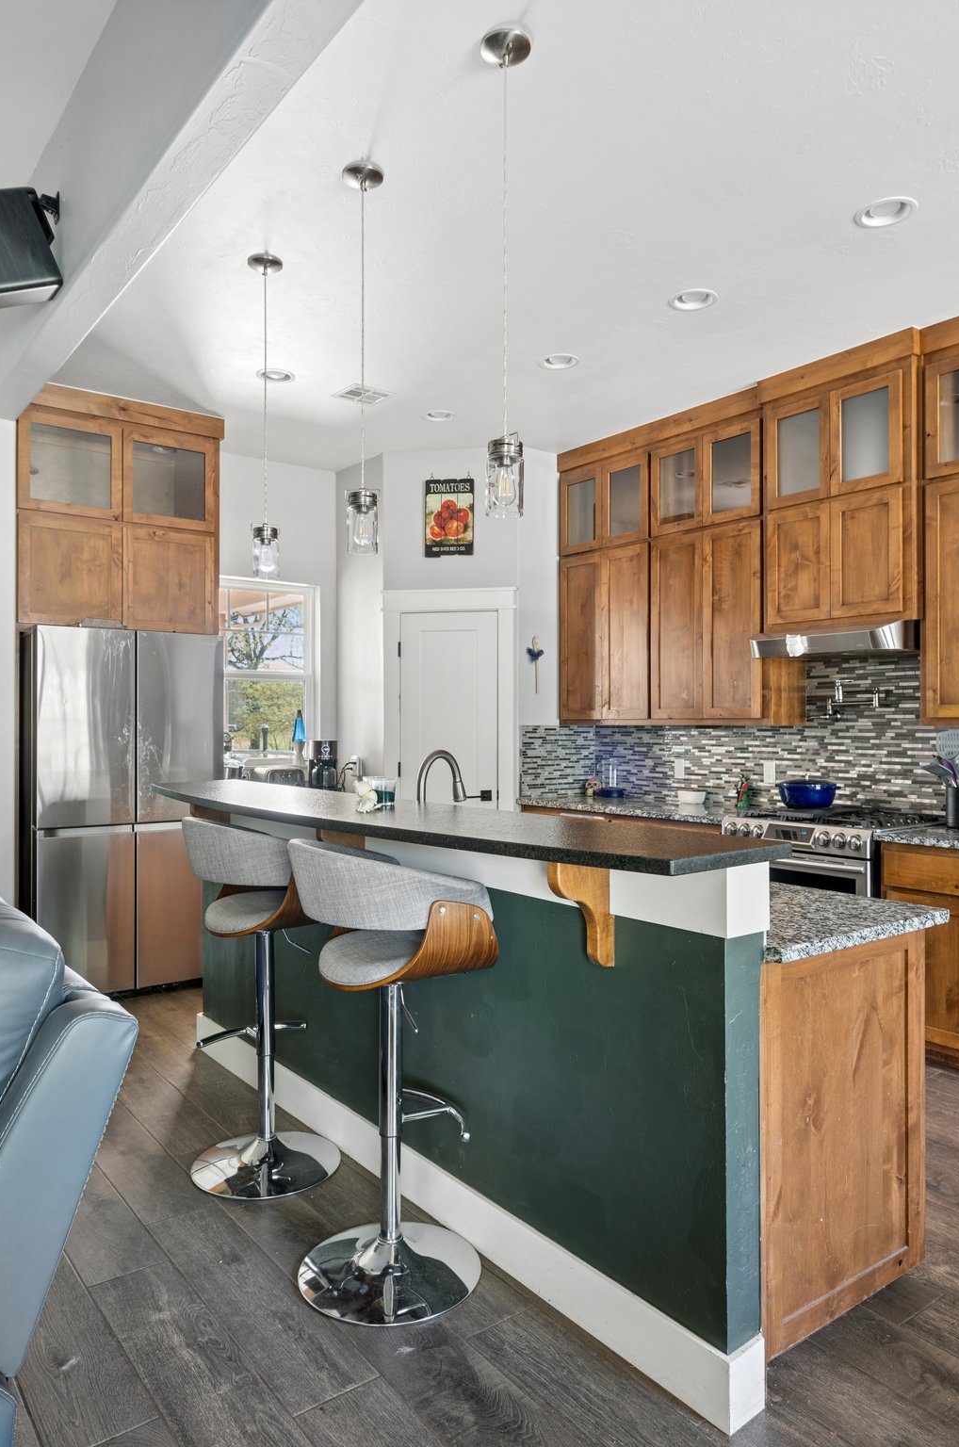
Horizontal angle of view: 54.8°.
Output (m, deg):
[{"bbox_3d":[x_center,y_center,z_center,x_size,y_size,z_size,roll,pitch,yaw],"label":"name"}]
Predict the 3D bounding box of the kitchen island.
[{"bbox_3d":[-0.198,0.812,3.056,1.173,1.115,2.907,0,0,-38],"label":"kitchen island"}]

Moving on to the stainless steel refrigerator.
[{"bbox_3d":[-1.939,0.455,4.892,0.900,1.830,0.740,0,0,-38],"label":"stainless steel refrigerator"}]

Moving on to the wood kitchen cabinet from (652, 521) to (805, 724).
[{"bbox_3d":[1.343,-0.526,5.074,0.340,1.058,0.800,0,0,-38],"label":"wood kitchen cabinet"}]

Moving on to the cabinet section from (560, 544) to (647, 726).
[{"bbox_3d":[0.846,-0.495,5.551,0.325,1.018,0.741,0,0,-38],"label":"cabinet section"}]

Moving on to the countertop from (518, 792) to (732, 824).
[{"bbox_3d":[0.979,0.473,5.289,0.650,0.035,1.515,0,0,-38],"label":"countertop"}]

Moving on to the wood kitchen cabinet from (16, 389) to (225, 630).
[{"bbox_3d":[-2.001,-1.081,5.015,1.025,1.189,0.550,0,0,-38],"label":"wood kitchen cabinet"}]

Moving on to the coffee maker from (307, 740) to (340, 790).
[{"bbox_3d":[-0.986,0.283,5.775,0.178,0.347,0.220,0,0,-27],"label":"coffee maker"}]

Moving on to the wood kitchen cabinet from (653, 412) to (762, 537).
[{"bbox_3d":[1.335,-1.320,5.084,0.340,0.520,0.775,0,0,-38],"label":"wood kitchen cabinet"}]

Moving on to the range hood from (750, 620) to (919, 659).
[{"bbox_3d":[1.737,-0.383,4.390,0.560,0.135,0.765,0,0,-38],"label":"range hood"}]

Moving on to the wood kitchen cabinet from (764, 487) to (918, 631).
[{"bbox_3d":[1.803,-0.748,4.428,0.410,0.595,0.765,0,0,-38],"label":"wood kitchen cabinet"}]

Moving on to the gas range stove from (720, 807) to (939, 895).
[{"bbox_3d":[1.657,0.890,4.359,0.695,0.960,0.765,0,0,-38],"label":"gas range stove"}]

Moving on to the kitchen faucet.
[{"bbox_3d":[-0.140,0.272,3.207,0.215,0.369,0.060,0,0,-38],"label":"kitchen faucet"}]

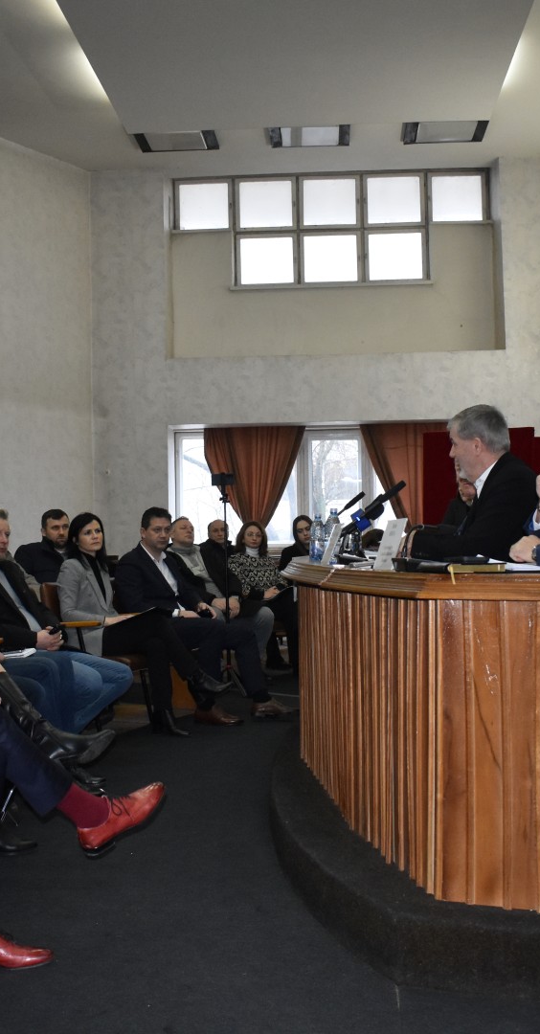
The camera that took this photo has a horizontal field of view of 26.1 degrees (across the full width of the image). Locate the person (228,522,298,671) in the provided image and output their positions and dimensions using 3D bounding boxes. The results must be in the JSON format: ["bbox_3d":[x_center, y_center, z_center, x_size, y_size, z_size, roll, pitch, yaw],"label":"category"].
[{"bbox_3d":[-0.060,0.650,9.450,0.520,1.210,0.760,-1,-1,-20],"label":"person"}]

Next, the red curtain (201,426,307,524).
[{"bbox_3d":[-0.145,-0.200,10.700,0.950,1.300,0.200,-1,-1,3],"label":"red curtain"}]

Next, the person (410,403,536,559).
[{"bbox_3d":[0.660,0.295,3.950,0.740,1.340,0.540,-1,-1,-2],"label":"person"}]

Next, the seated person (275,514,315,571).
[{"bbox_3d":[0.280,0.628,9.750,0.500,1.250,0.760,-1,-1,-9],"label":"seated person"}]

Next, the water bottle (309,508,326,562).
[{"bbox_3d":[0.203,0.088,4.950,0.066,0.210,0.066,-1,-1,0],"label":"water bottle"}]

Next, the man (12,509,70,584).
[{"bbox_3d":[-1.380,0.599,7.700,0.560,1.310,0.800,0,-1,-34],"label":"man"}]

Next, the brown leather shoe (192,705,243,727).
[{"bbox_3d":[-0.286,1.099,6.450,0.290,0.120,0.105,-1,-1,25],"label":"brown leather shoe"}]

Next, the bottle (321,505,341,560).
[{"bbox_3d":[0.236,0.074,4.400,0.066,0.215,0.066,-1,-1,0],"label":"bottle"}]

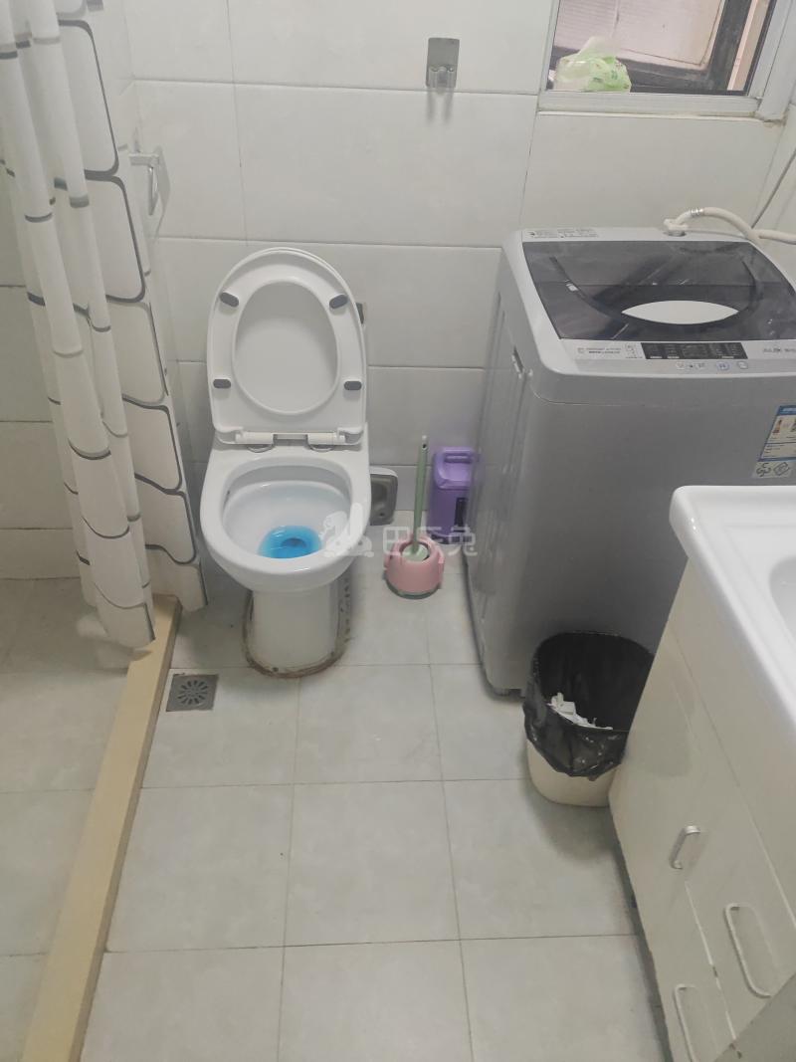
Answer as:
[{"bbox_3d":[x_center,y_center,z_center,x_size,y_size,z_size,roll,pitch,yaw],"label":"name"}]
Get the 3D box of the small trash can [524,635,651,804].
[{"bbox_3d":[0.369,0.373,1.498,0.250,0.275,0.250,0,40,-4],"label":"small trash can"}]

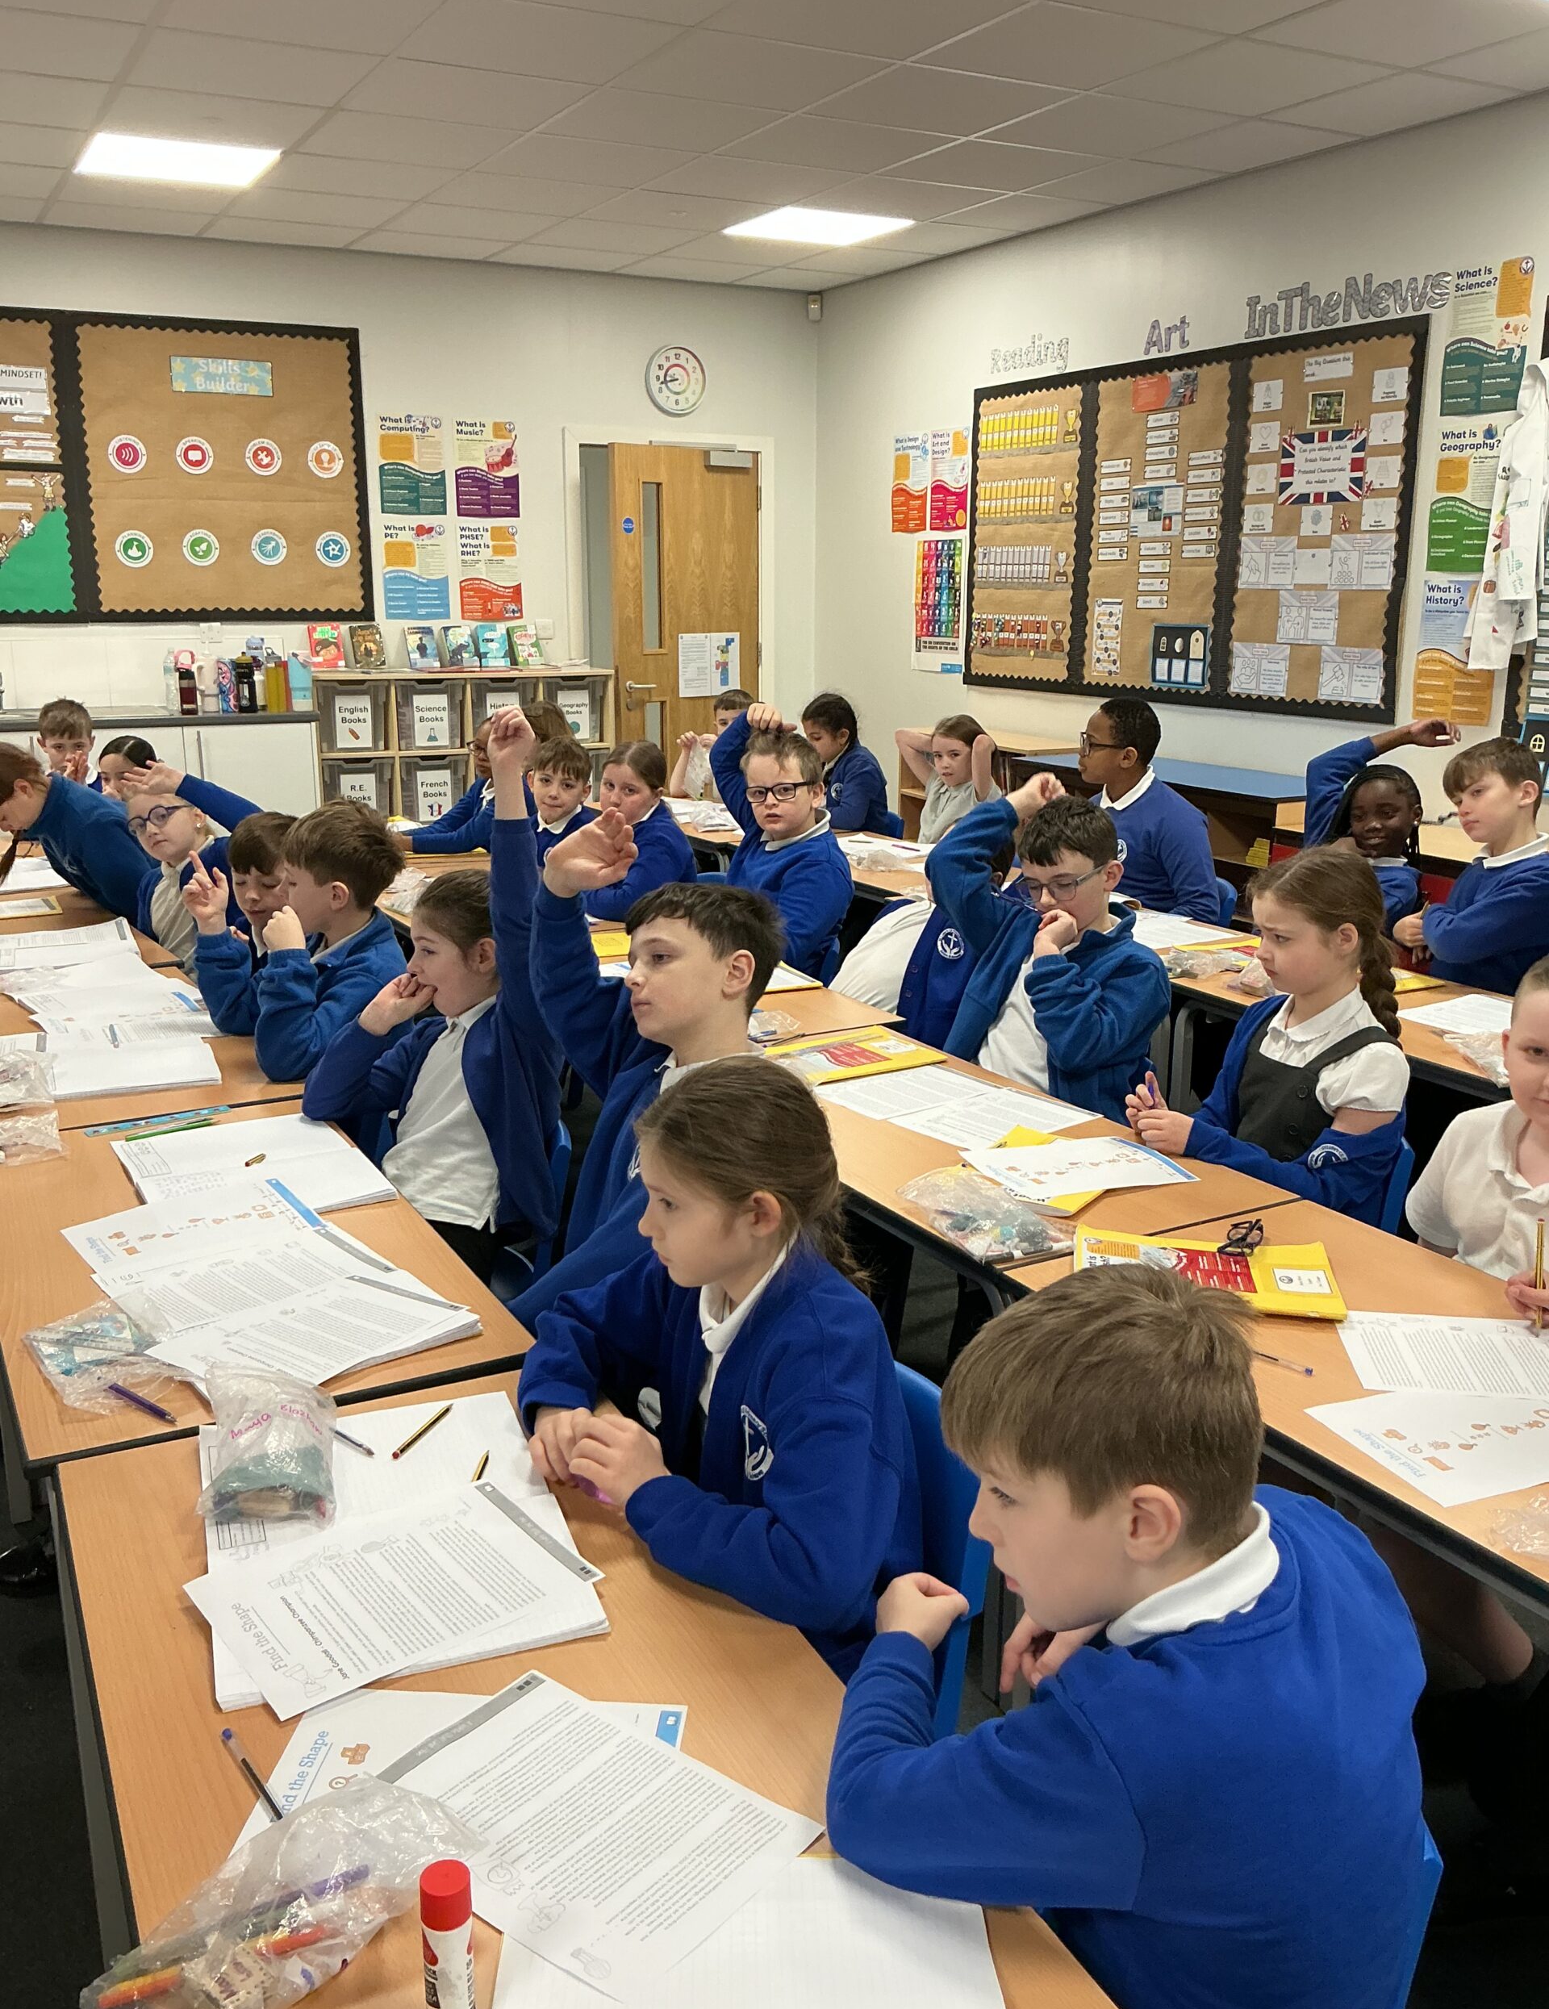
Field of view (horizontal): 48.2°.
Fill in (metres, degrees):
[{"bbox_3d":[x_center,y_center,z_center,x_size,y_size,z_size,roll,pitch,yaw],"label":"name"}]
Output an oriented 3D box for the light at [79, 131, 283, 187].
[{"bbox_3d":[-1.959,-2.793,5.677,0.595,0.040,0.595,-7,16,-27],"label":"light"}]

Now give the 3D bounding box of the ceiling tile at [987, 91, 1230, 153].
[{"bbox_3d":[1.000,-2.644,5.201,0.595,0.020,0.595,-7,16,-27],"label":"ceiling tile"}]

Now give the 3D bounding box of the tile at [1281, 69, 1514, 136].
[{"bbox_3d":[1.746,-2.569,4.922,0.457,0.020,0.600,-7,16,-27],"label":"tile"}]

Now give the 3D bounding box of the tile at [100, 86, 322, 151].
[{"bbox_3d":[-1.682,-2.651,5.162,0.595,0.020,0.595,-7,16,-27],"label":"tile"}]

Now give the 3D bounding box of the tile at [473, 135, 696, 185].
[{"bbox_3d":[-0.617,-2.780,5.698,0.595,0.020,0.595,-7,16,-27],"label":"tile"}]

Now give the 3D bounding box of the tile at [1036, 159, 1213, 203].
[{"bbox_3d":[1.190,-2.828,5.944,0.435,0.020,0.595,-7,16,-26],"label":"tile"}]

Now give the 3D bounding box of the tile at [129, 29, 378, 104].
[{"bbox_3d":[-1.409,-2.519,4.646,0.595,0.020,0.595,-7,16,-27],"label":"tile"}]

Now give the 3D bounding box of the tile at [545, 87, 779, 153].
[{"bbox_3d":[-0.341,-2.648,5.182,0.595,0.020,0.595,-7,16,-27],"label":"tile"}]

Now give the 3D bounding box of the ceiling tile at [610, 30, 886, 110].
[{"bbox_3d":[-0.067,-2.515,4.665,0.595,0.020,0.595,-7,16,-27],"label":"ceiling tile"}]

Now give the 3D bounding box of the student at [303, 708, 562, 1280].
[{"bbox_3d":[-0.526,0.226,2.601,0.490,1.290,0.430,-10,18,-36],"label":"student"}]

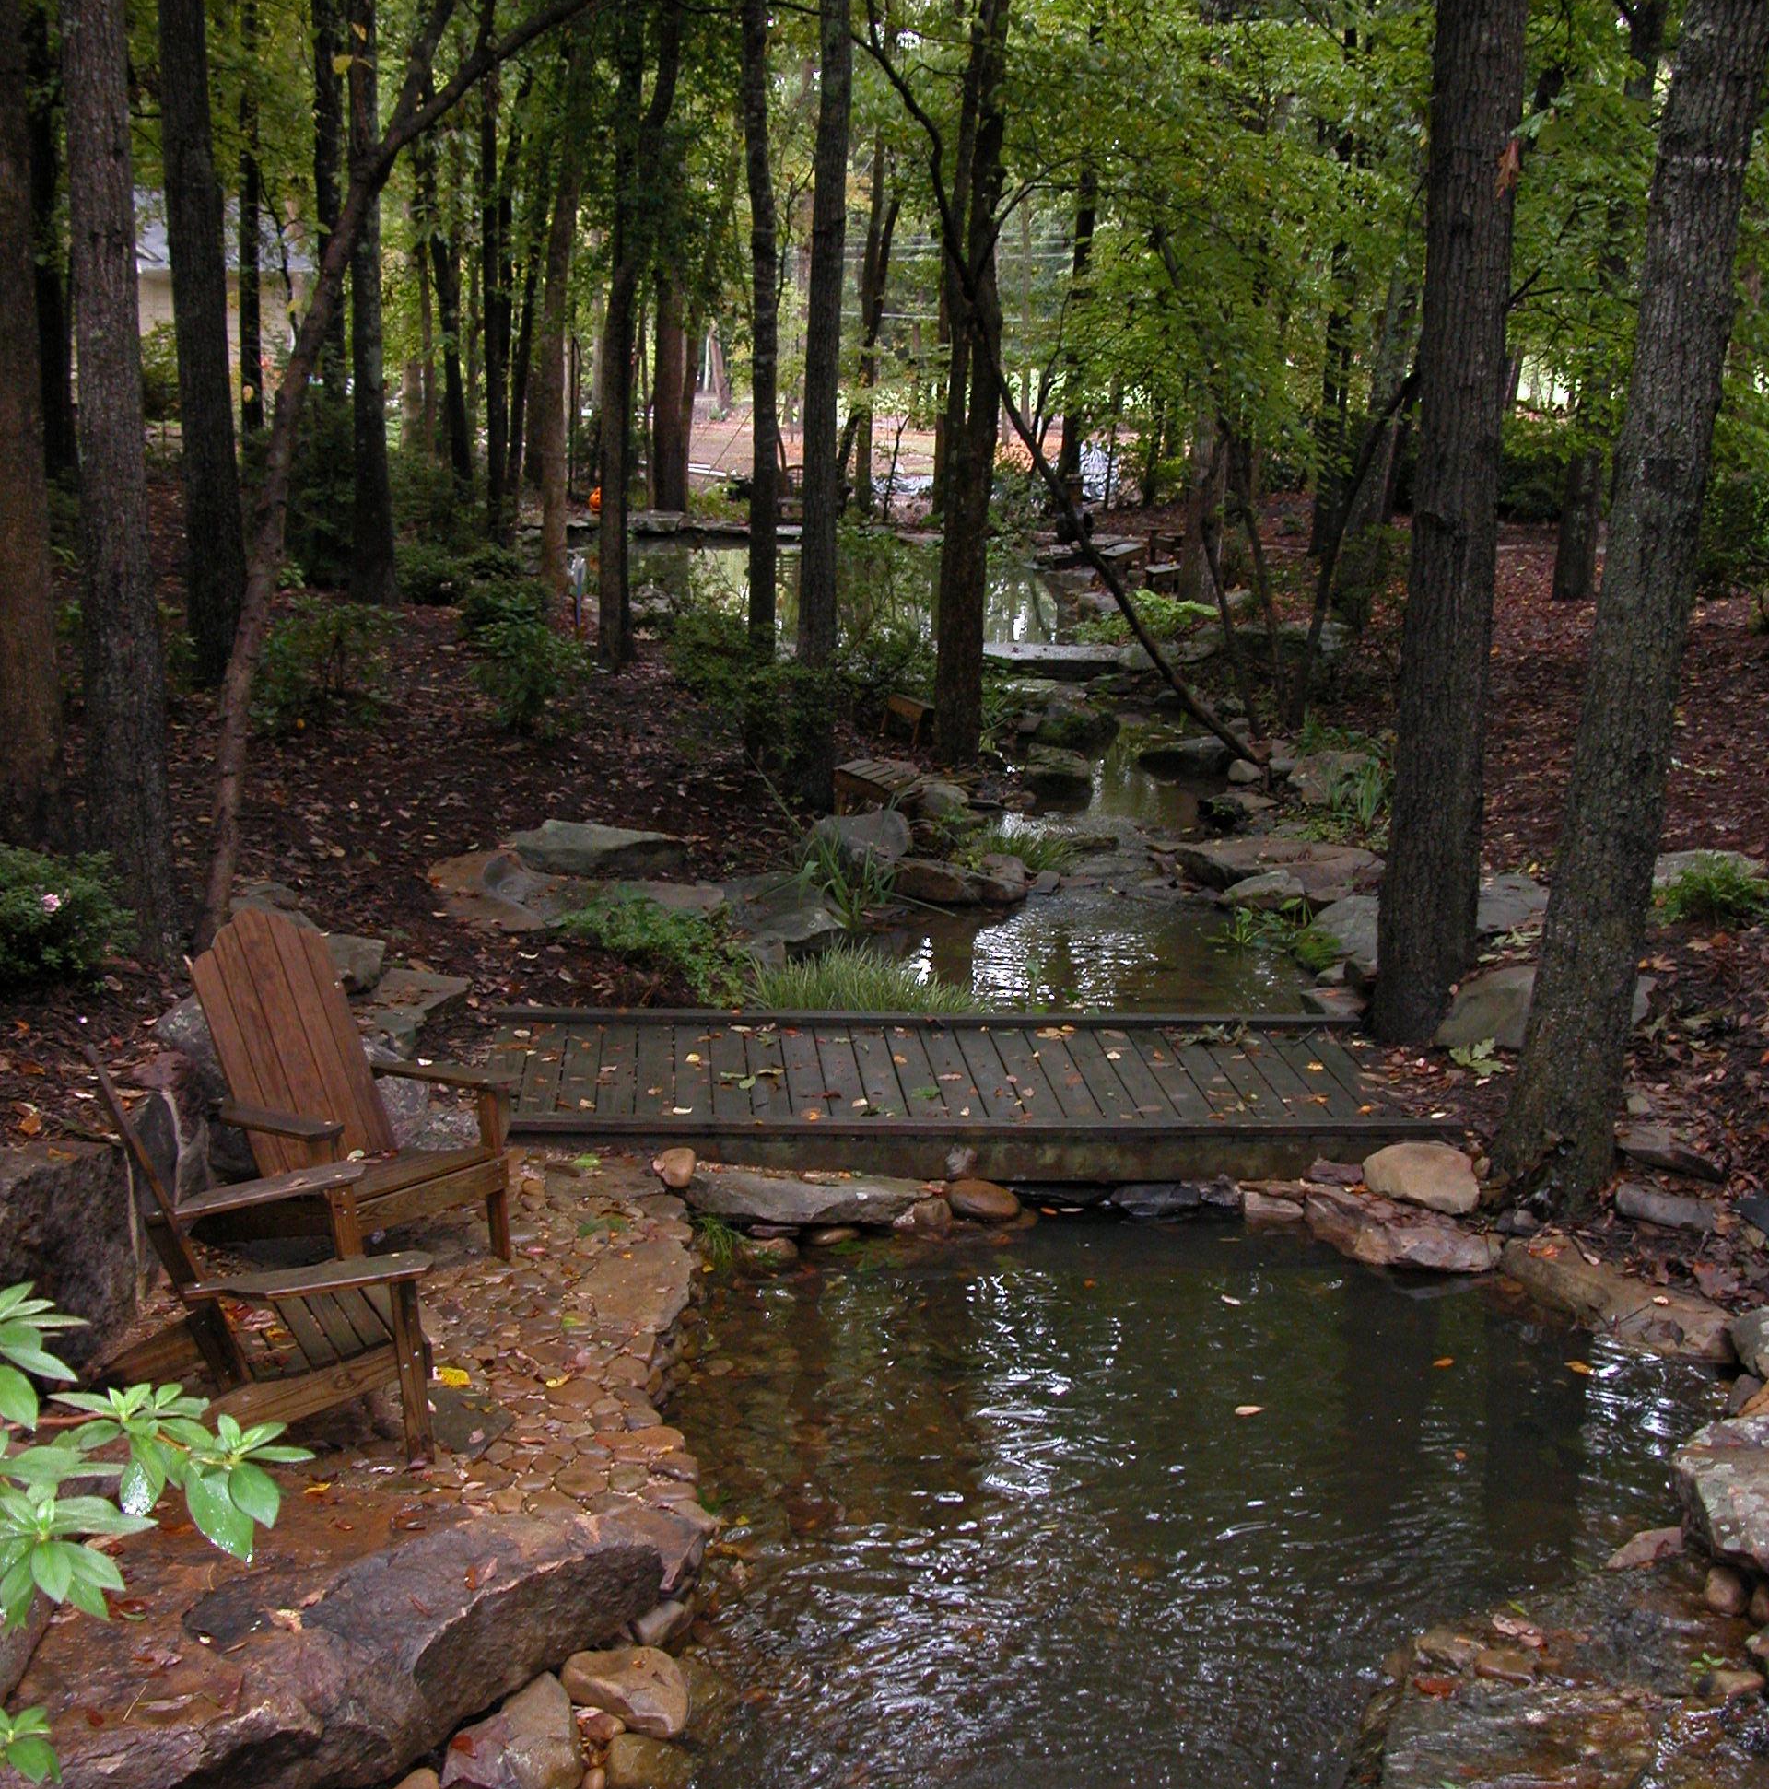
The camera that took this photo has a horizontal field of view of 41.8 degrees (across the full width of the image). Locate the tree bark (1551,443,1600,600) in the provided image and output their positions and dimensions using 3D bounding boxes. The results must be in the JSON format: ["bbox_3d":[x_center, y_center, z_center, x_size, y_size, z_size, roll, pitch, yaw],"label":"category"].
[{"bbox_3d":[6.547,-3.535,21.950,0.420,1.500,0.420,1,14,0],"label":"tree bark"}]

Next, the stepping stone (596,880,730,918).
[{"bbox_3d":[-1.140,0.033,11.800,0.640,0.130,0.450,1,14,-5],"label":"stepping stone"}]

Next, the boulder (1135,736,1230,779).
[{"bbox_3d":[2.000,-0.910,15.500,0.650,0.290,0.450,2,13,0],"label":"boulder"}]

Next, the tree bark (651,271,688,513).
[{"bbox_3d":[-2.790,-6.550,30.100,0.430,3.400,0.430,2,13,0],"label":"tree bark"}]

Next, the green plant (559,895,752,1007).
[{"bbox_3d":[-1.010,0.270,10.150,0.850,0.400,0.750,2,13,0],"label":"green plant"}]

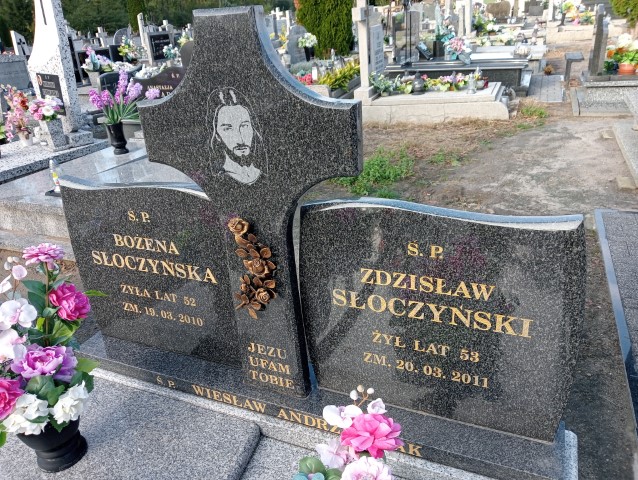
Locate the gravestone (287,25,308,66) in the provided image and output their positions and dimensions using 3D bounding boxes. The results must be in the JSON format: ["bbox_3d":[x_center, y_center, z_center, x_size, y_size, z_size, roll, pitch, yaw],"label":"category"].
[{"bbox_3d":[-0.508,-4.718,12.500,0.550,0.960,0.150,-20,29,-36],"label":"gravestone"}]

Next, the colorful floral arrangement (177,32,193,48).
[{"bbox_3d":[-2.791,-4.160,10.800,0.370,0.340,0.350,-10,24,-17],"label":"colorful floral arrangement"}]

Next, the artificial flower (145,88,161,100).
[{"bbox_3d":[-1.483,-1.296,4.600,0.130,0.100,0.120,-10,24,-17],"label":"artificial flower"}]

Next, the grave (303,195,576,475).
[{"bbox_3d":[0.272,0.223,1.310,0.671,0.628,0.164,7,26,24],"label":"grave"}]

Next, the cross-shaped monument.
[{"bbox_3d":[-0.166,-0.039,1.386,0.619,1.065,0.069,7,26,24],"label":"cross-shaped monument"}]

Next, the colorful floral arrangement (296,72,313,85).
[{"bbox_3d":[-0.287,-3.095,9.900,0.320,0.230,0.280,-1,24,9],"label":"colorful floral arrangement"}]

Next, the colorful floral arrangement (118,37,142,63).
[{"bbox_3d":[-3.722,-3.761,10.200,0.460,0.480,0.400,-10,24,-17],"label":"colorful floral arrangement"}]

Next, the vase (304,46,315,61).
[{"bbox_3d":[-0.224,-4.404,12.200,0.190,0.320,0.190,-2,23,0],"label":"vase"}]

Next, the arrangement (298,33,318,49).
[{"bbox_3d":[-0.248,-4.711,12.200,0.450,0.380,0.420,-1,24,9],"label":"arrangement"}]

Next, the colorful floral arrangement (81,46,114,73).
[{"bbox_3d":[-3.859,-3.145,9.000,0.540,0.420,0.400,-10,24,-17],"label":"colorful floral arrangement"}]

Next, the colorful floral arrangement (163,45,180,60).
[{"bbox_3d":[-2.941,-3.738,10.300,0.360,0.320,0.330,-10,24,-17],"label":"colorful floral arrangement"}]

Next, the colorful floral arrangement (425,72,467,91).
[{"bbox_3d":[1.837,-2.294,7.500,0.600,0.270,0.320,-1,24,9],"label":"colorful floral arrangement"}]

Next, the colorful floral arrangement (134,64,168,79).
[{"bbox_3d":[-2.594,-2.602,8.000,0.480,0.250,0.340,-10,24,-17],"label":"colorful floral arrangement"}]

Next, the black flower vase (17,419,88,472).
[{"bbox_3d":[-0.755,0.569,1.484,0.166,0.123,0.166,7,26,24],"label":"black flower vase"}]

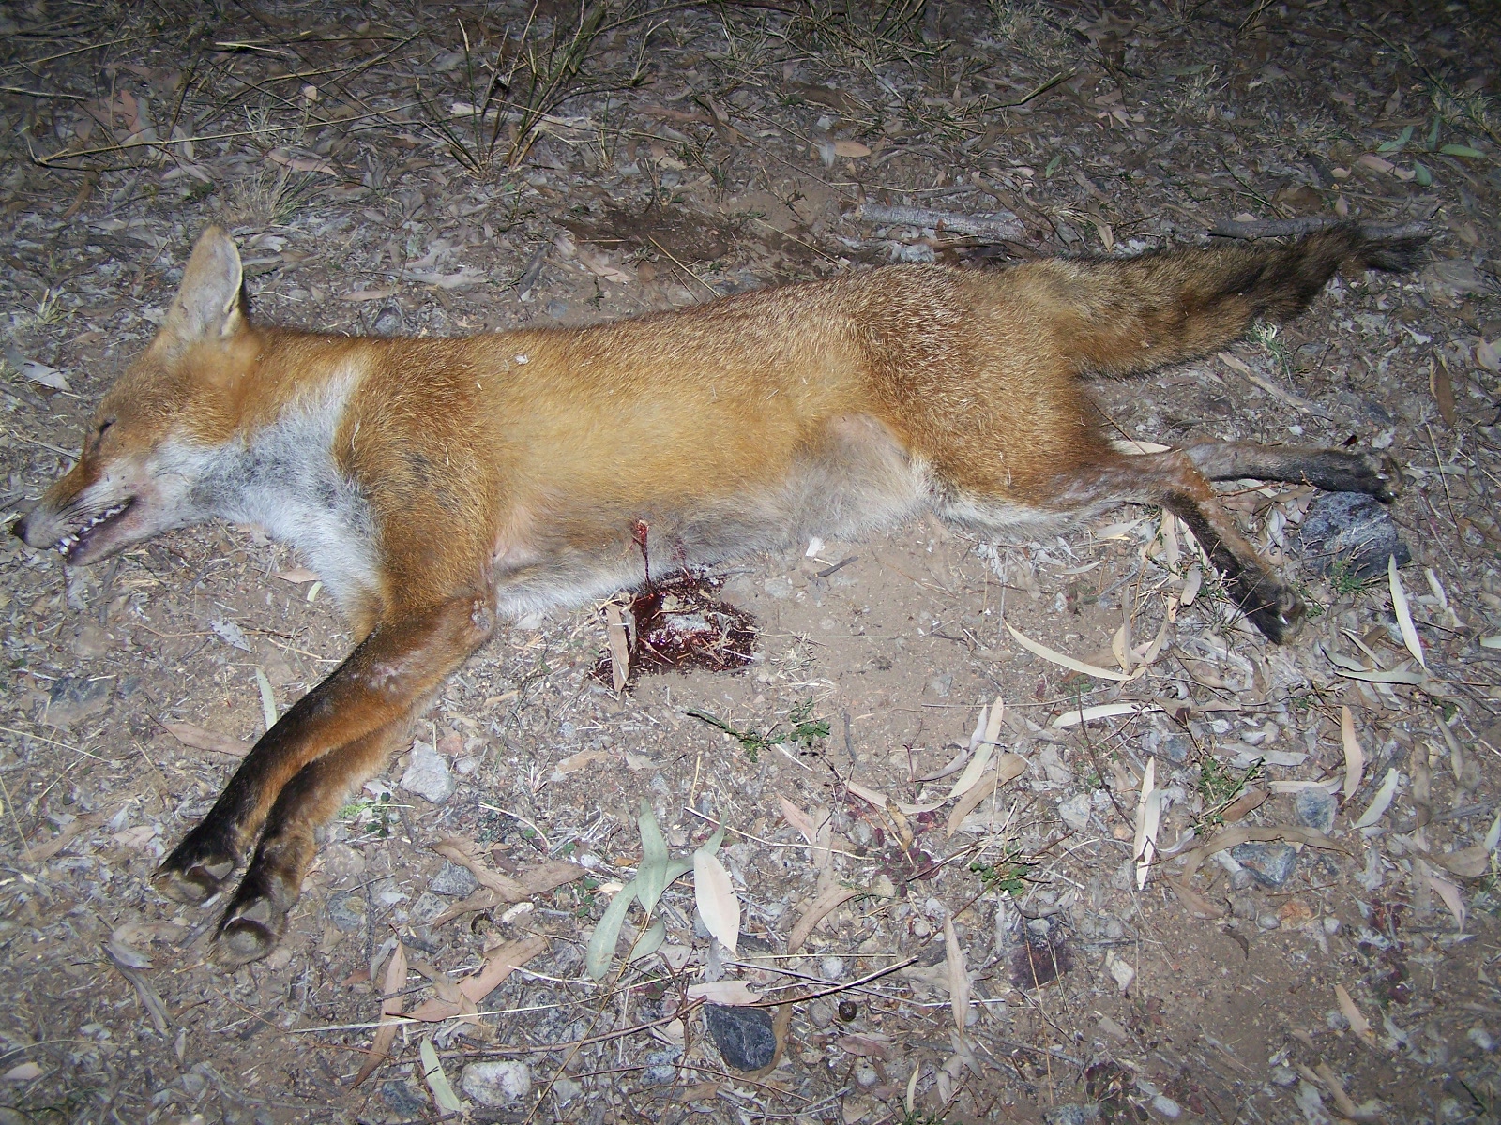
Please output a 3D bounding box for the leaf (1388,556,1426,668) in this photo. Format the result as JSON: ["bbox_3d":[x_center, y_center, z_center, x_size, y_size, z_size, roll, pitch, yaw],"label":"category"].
[{"bbox_3d":[0.431,0.030,1.086,0.011,0.009,0.096,3,50,3],"label":"leaf"}]

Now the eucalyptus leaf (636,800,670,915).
[{"bbox_3d":[-0.057,0.172,0.967,0.017,0.010,0.077,-1,50,-1],"label":"eucalyptus leaf"}]

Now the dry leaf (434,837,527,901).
[{"bbox_3d":[-0.159,0.180,0.971,0.069,0.012,0.013,30,56,23],"label":"dry leaf"}]

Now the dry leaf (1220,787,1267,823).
[{"bbox_3d":[0.299,0.147,0.996,0.037,0.007,0.012,-27,55,-21],"label":"dry leaf"}]

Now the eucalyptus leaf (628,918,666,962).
[{"bbox_3d":[-0.056,0.216,0.943,0.014,0.009,0.040,21,53,16],"label":"eucalyptus leaf"}]

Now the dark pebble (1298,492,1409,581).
[{"bbox_3d":[0.409,-0.017,1.122,0.071,0.035,0.057,0,50,0],"label":"dark pebble"}]

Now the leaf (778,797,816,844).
[{"bbox_3d":[0.030,0.158,1.022,0.011,0.010,0.043,-30,55,-24],"label":"leaf"}]

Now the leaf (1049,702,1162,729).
[{"bbox_3d":[0.224,0.095,1.038,0.073,0.009,0.012,-8,51,-7],"label":"leaf"}]

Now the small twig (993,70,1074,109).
[{"bbox_3d":[0.269,-0.440,1.541,0.111,0.012,0.016,-29,55,-23],"label":"small twig"}]

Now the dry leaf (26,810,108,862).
[{"bbox_3d":[-0.421,0.167,1.014,0.055,0.010,0.013,-35,57,-26],"label":"dry leaf"}]

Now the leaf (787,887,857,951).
[{"bbox_3d":[0.038,0.203,0.949,0.014,0.009,0.058,36,59,27],"label":"leaf"}]

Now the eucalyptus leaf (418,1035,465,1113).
[{"bbox_3d":[-0.167,0.275,0.886,0.011,0.006,0.045,-26,58,-18],"label":"eucalyptus leaf"}]

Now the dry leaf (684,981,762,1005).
[{"bbox_3d":[-0.015,0.238,0.912,0.040,0.007,0.012,1,54,1],"label":"dry leaf"}]

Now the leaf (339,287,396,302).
[{"bbox_3d":[-0.302,-0.213,1.301,0.046,0.007,0.010,-15,52,-12],"label":"leaf"}]

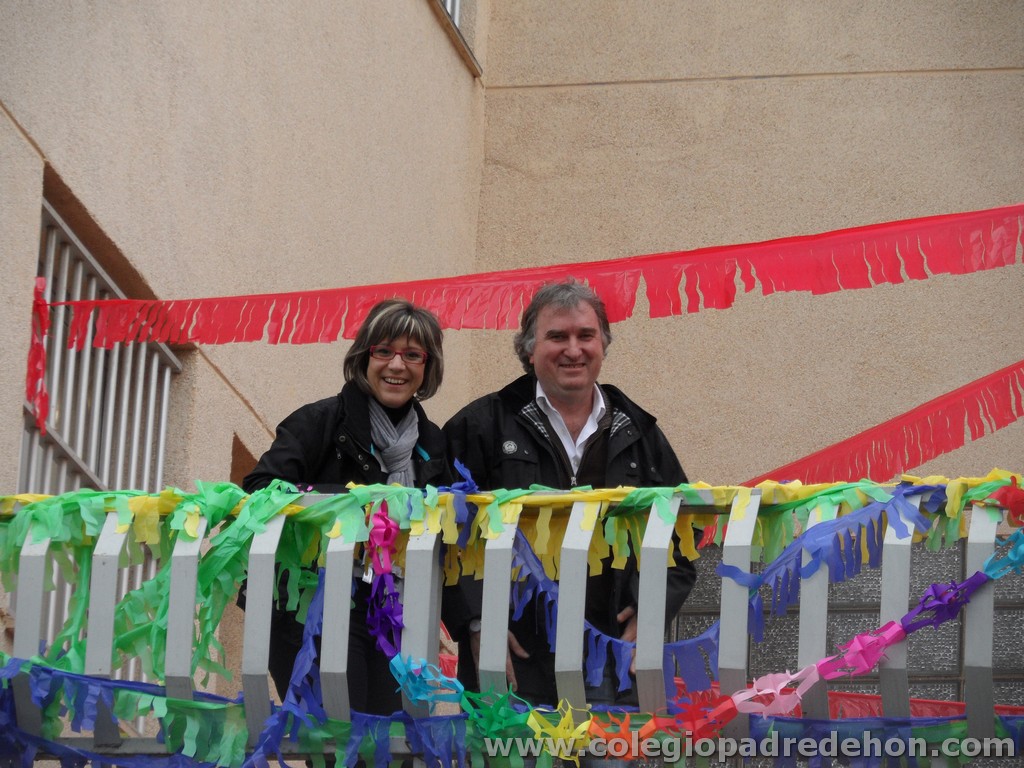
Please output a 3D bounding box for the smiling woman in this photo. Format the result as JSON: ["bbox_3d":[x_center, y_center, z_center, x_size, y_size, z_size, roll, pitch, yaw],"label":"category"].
[{"bbox_3d":[-0.350,0.585,11.400,0.500,1.600,0.430,7,-20,-11],"label":"smiling woman"}]

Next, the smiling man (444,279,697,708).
[{"bbox_3d":[0.100,0.600,11.500,0.560,1.760,0.360,5,-20,-4],"label":"smiling man"}]

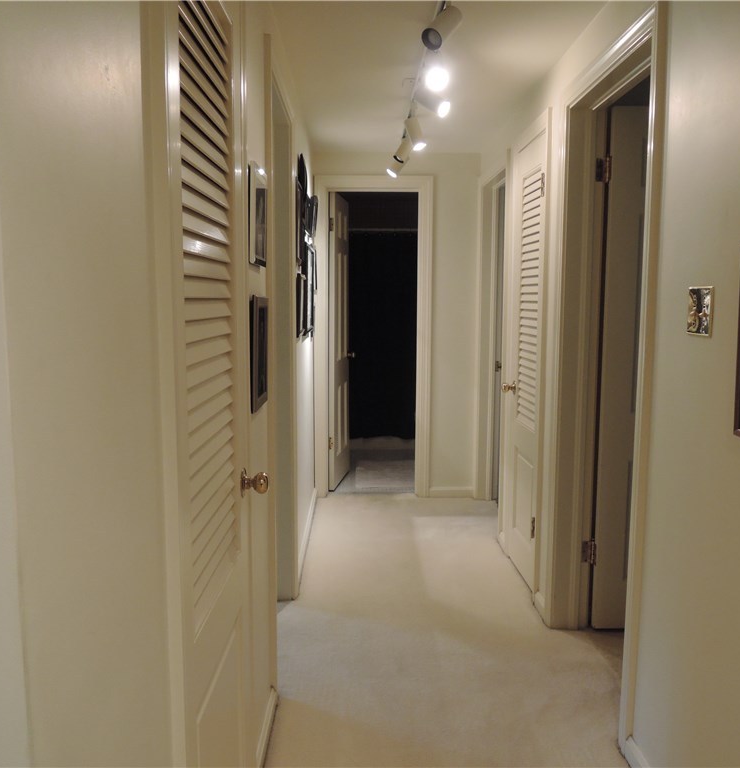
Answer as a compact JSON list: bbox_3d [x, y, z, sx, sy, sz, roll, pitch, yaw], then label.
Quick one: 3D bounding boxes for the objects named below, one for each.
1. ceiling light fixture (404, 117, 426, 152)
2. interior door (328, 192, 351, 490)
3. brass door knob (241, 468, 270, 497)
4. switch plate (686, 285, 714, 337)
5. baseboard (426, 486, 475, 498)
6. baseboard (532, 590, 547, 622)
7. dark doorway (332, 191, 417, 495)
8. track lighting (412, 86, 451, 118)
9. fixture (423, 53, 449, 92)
[{"bbox_3d":[0.227,-1.229,3.490,0.090,0.170,0.120,-3,7,-25],"label":"ceiling light fixture"},{"bbox_3d":[-0.214,-0.298,5.156,0.038,2.030,0.600,1,7,8],"label":"interior door"},{"bbox_3d":[-0.264,0.232,1.666,0.065,0.062,0.062,0,7,-1],"label":"brass door knob"},{"bbox_3d":[0.771,-0.170,1.670,0.010,0.114,0.112,0,7,-1],"label":"switch plate"},{"bbox_3d":[0.565,0.753,4.886,0.300,0.065,0.015,0,7,-1],"label":"baseboard"},{"bbox_3d":[0.736,0.959,3.086,0.015,0.063,0.250,0,7,-1],"label":"baseboard"},{"bbox_3d":[0.025,-0.243,4.825,0.610,2.050,0.130,0,7,-1],"label":"dark doorway"},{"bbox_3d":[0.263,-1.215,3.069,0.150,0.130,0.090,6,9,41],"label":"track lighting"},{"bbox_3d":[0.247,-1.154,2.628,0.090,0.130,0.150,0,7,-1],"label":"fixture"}]

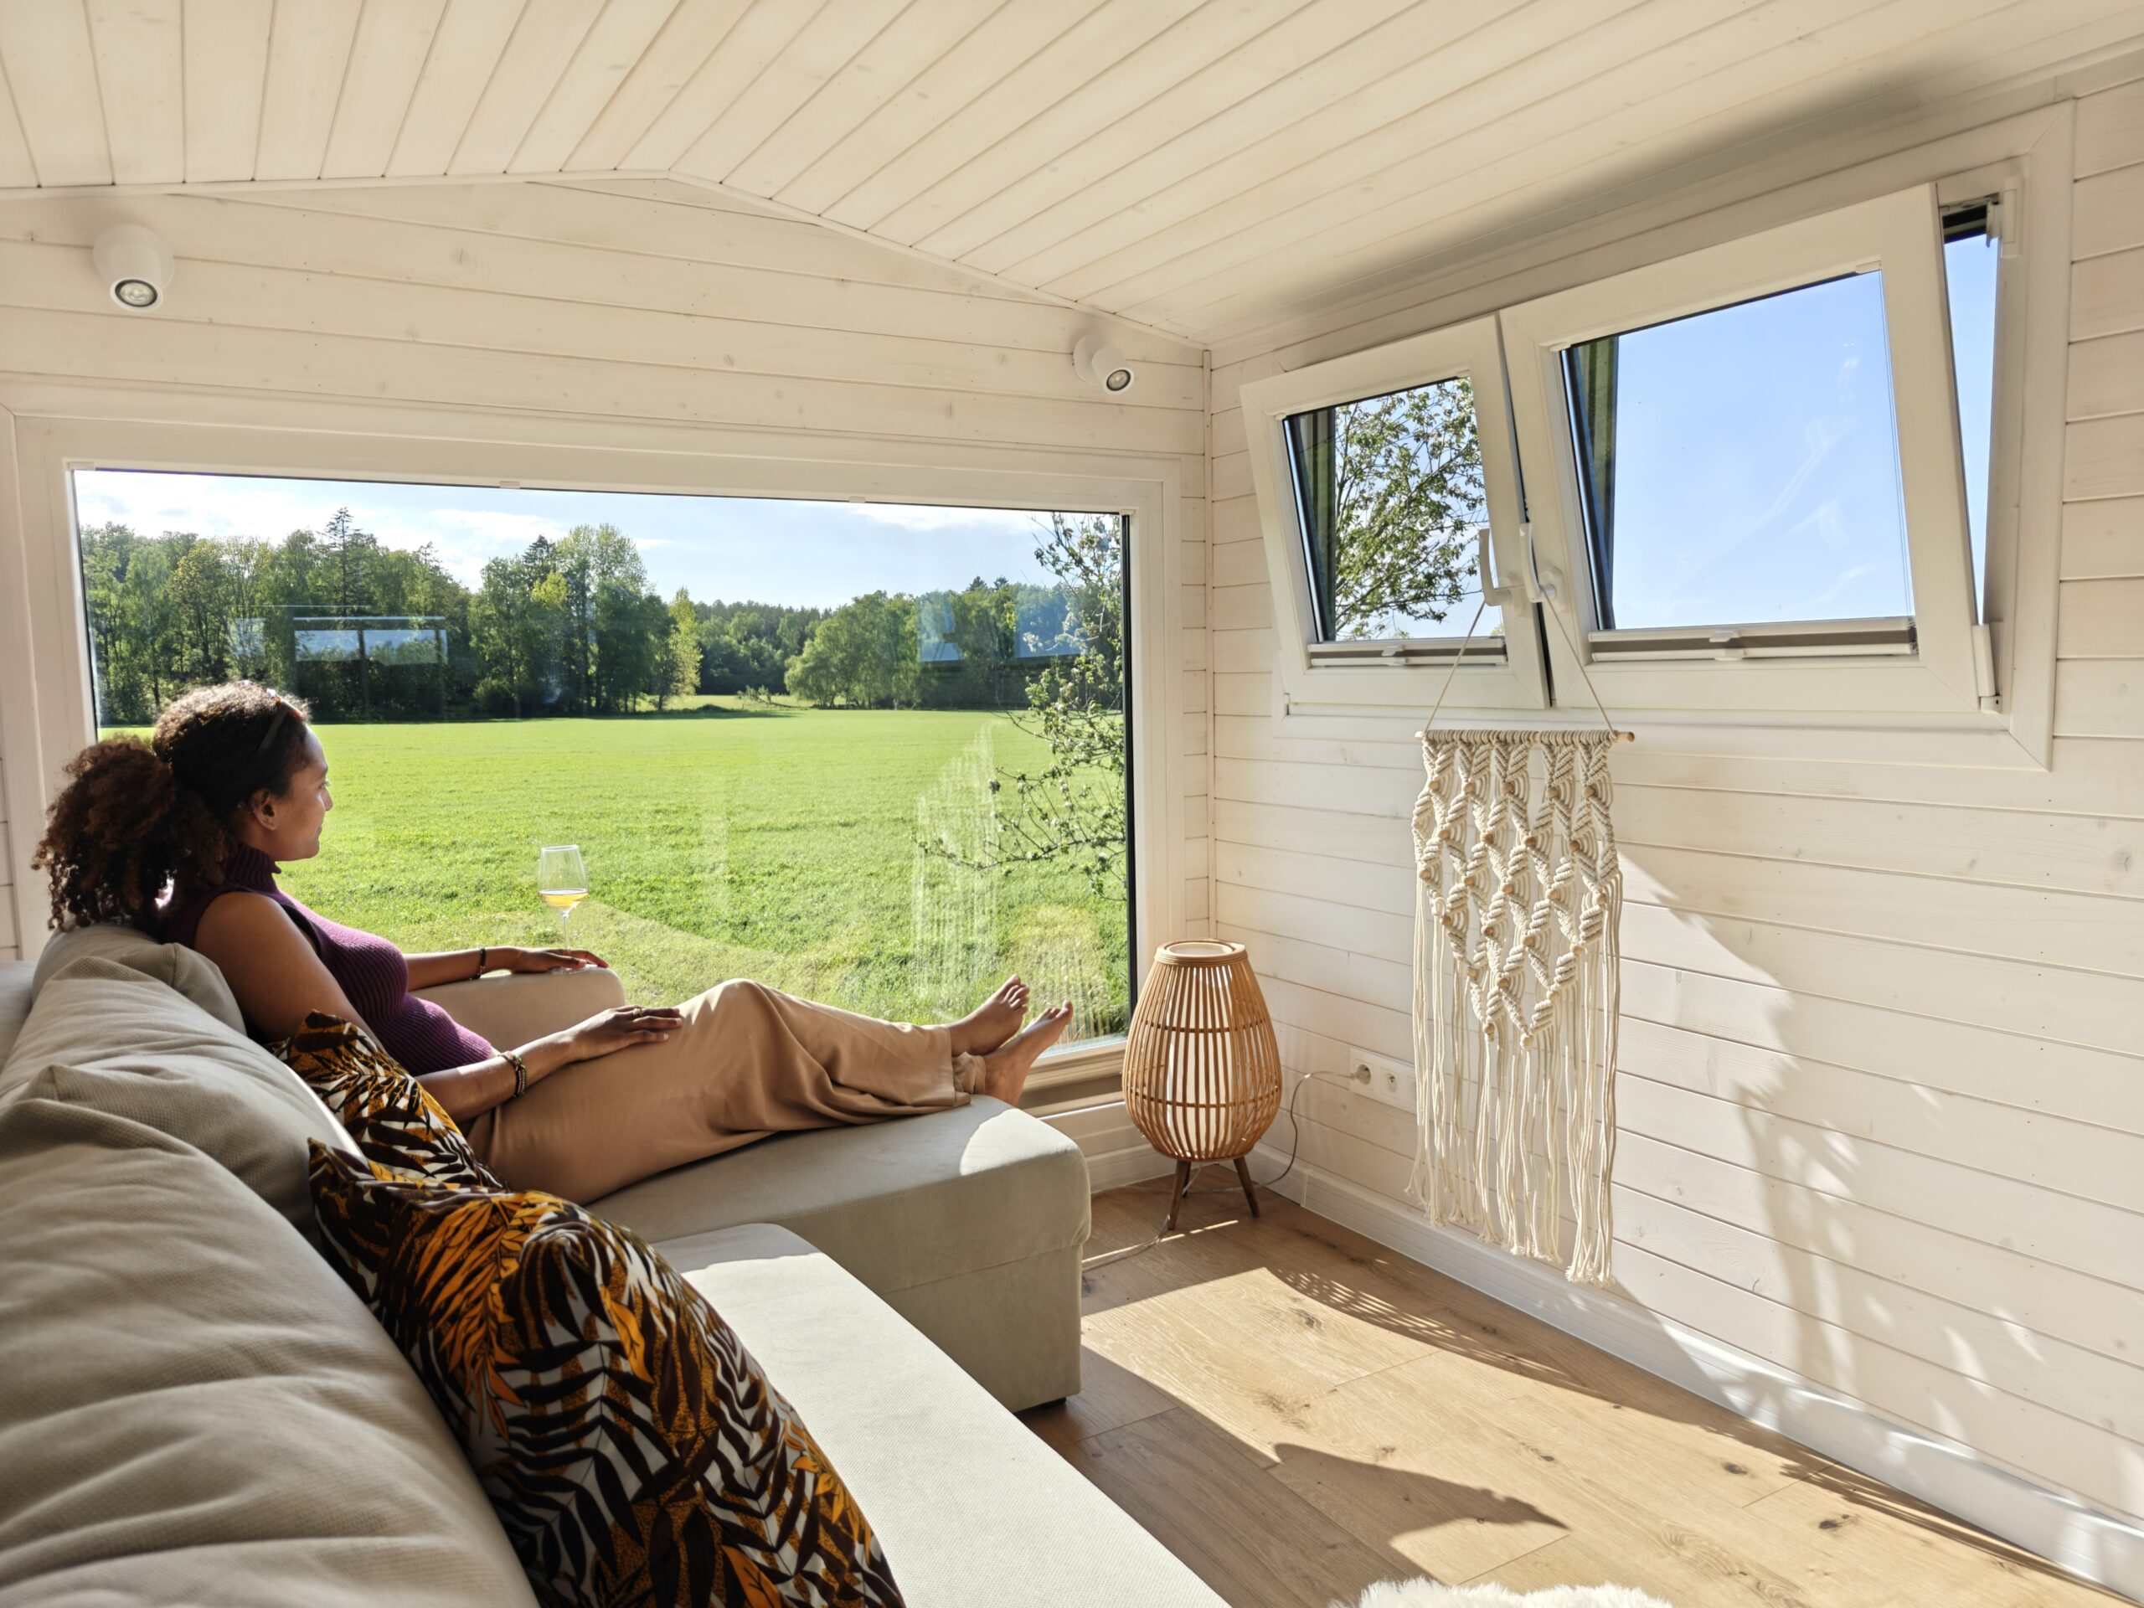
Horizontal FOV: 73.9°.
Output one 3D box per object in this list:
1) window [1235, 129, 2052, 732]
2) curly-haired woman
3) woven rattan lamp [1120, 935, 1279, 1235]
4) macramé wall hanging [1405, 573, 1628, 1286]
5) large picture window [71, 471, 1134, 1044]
[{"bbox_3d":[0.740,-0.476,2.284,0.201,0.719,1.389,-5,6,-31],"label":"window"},{"bbox_3d":[-0.650,0.174,2.168,1.455,0.730,0.449,-5,6,-31],"label":"curly-haired woman"},{"bbox_3d":[0.265,0.577,2.972,0.330,0.573,0.330,-1,5,0],"label":"woven rattan lamp"},{"bbox_3d":[0.731,0.213,2.365,0.048,1.161,0.440,-5,6,-31],"label":"macramé wall hanging"},{"bbox_3d":[-0.655,0.015,2.593,1.829,1.127,0.081,-5,6,-31],"label":"large picture window"}]

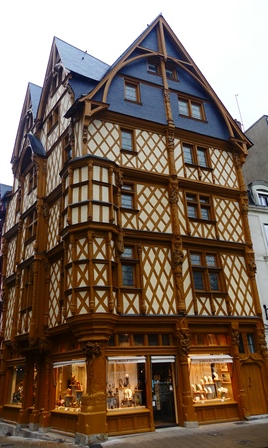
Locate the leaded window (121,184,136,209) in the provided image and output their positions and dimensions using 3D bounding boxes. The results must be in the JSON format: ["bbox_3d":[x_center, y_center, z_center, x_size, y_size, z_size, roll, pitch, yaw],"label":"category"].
[{"bbox_3d":[-0.239,-1.106,13.428,0.692,1.218,0.200,7,-27,-21],"label":"leaded window"}]

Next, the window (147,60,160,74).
[{"bbox_3d":[1.062,-8.154,17.000,0.790,1.038,0.200,7,-27,-21],"label":"window"}]

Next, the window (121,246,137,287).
[{"bbox_3d":[-0.224,1.625,12.372,0.634,1.627,0.200,7,-27,-21],"label":"window"}]

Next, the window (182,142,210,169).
[{"bbox_3d":[3.196,-3.495,16.554,1.480,1.340,0.150,7,-27,-21],"label":"window"}]

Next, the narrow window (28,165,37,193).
[{"bbox_3d":[-5.671,-2.495,18.189,0.150,1.500,1.000,16,-31,-35],"label":"narrow window"}]

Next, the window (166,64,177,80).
[{"bbox_3d":[1.995,-8.085,17.383,0.764,1.052,0.200,7,-27,-21],"label":"window"}]

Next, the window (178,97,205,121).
[{"bbox_3d":[2.966,-5.901,16.732,1.599,1.497,0.200,7,-27,-21],"label":"window"}]

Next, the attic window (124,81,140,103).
[{"bbox_3d":[-0.080,-6.734,16.495,0.840,1.440,0.150,7,-27,-21],"label":"attic window"}]

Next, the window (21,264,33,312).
[{"bbox_3d":[-4.974,3.026,15.215,0.200,2.082,1.534,16,-31,-35],"label":"window"}]

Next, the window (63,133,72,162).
[{"bbox_3d":[-3.196,-3.607,15.696,0.150,1.200,0.950,16,-31,-35],"label":"window"}]

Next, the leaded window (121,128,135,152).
[{"bbox_3d":[-0.287,-3.921,15.203,0.700,1.340,0.150,7,-27,-21],"label":"leaded window"}]

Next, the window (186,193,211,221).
[{"bbox_3d":[2.916,-0.728,14.652,1.404,1.436,0.200,7,-27,-21],"label":"window"}]

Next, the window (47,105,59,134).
[{"bbox_3d":[-4.578,-5.899,18.371,0.150,1.420,1.450,16,-31,-35],"label":"window"}]

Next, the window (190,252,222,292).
[{"bbox_3d":[3.223,2.143,14.388,1.500,1.780,0.150,7,-27,-21],"label":"window"}]

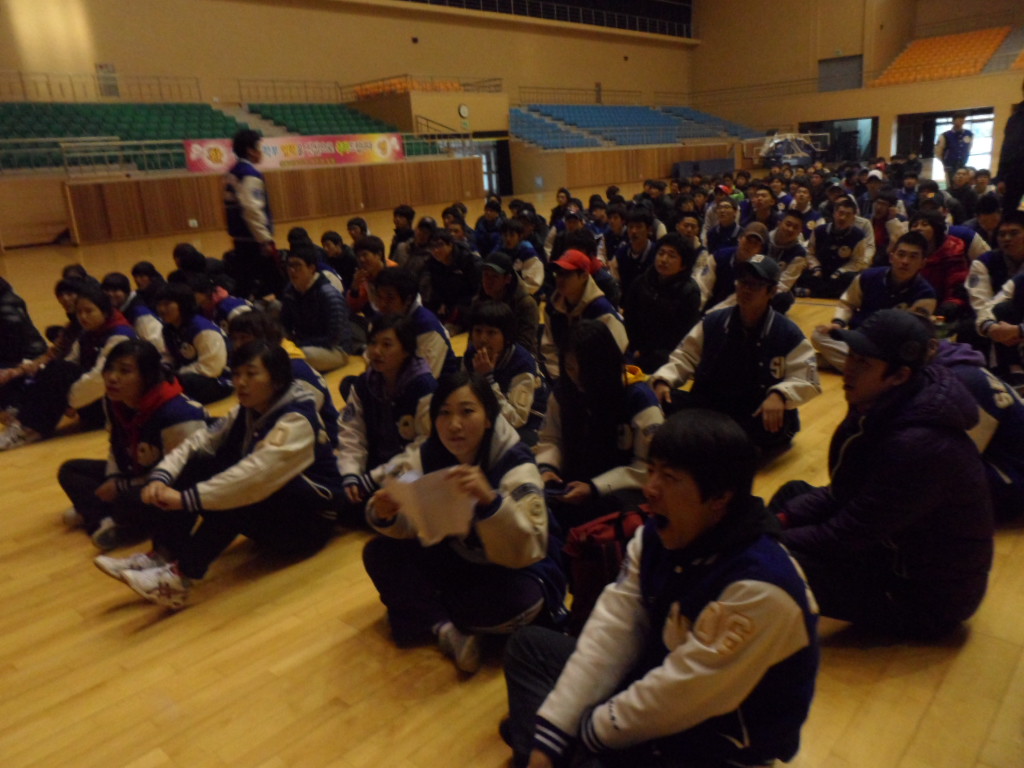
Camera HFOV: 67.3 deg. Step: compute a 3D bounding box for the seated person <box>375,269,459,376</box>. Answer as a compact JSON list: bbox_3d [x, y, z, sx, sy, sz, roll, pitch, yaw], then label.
[{"bbox_3d":[-0.642,-0.191,4.251,0.620,0.850,0.680,9,21,39],"label":"seated person"}]

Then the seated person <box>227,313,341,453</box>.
[{"bbox_3d":[-1.057,0.079,3.324,0.600,0.800,0.680,10,21,38],"label":"seated person"}]

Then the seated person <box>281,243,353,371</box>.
[{"bbox_3d":[-1.352,-0.468,5.137,0.630,0.870,0.680,11,21,40],"label":"seated person"}]

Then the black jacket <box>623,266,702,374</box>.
[{"bbox_3d":[0.967,-0.406,4.758,0.560,0.610,0.440,6,19,29],"label":"black jacket"}]

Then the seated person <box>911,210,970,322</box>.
[{"bbox_3d":[2.986,-0.809,5.583,0.660,0.830,0.580,-14,19,-32],"label":"seated person"}]

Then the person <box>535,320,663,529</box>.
[{"bbox_3d":[0.263,0.204,2.622,0.620,0.820,0.660,4,18,23],"label":"person"}]

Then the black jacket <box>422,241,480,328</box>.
[{"bbox_3d":[-0.496,-0.756,6.300,0.550,0.660,0.460,5,18,30],"label":"black jacket"}]

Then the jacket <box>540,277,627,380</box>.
[{"bbox_3d":[0.360,-0.225,4.243,0.550,0.610,0.450,8,20,33],"label":"jacket"}]

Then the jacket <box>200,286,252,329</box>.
[{"bbox_3d":[-1.739,-0.230,4.684,0.480,0.540,0.420,11,22,43],"label":"jacket"}]

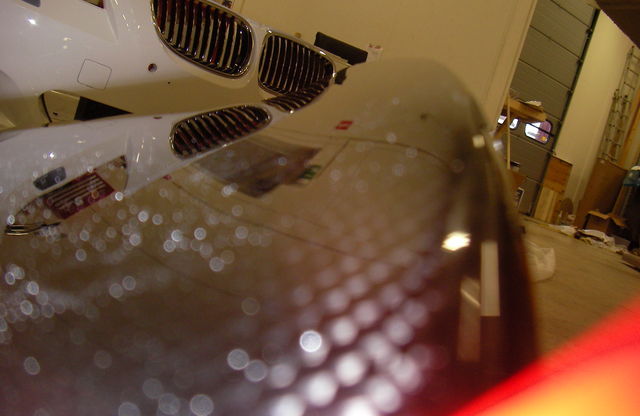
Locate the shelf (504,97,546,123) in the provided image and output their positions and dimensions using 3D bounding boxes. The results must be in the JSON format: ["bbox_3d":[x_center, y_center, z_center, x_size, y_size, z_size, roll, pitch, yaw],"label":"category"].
[{"bbox_3d":[2.581,-1.323,10.000,0.720,0.150,0.380,15,7,-26],"label":"shelf"}]

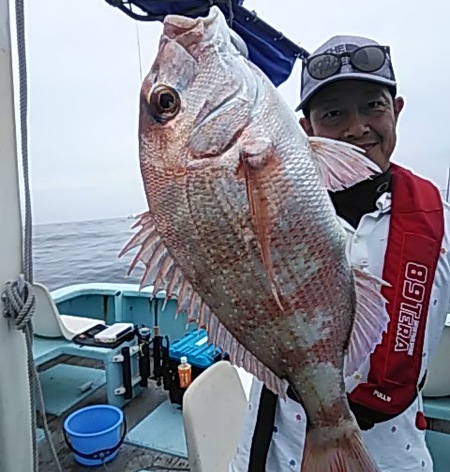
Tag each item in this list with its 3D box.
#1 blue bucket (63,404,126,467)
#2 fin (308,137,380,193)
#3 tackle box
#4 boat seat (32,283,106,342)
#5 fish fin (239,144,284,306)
[{"bbox_3d":[-0.571,0.887,2.147,0.250,0.175,0.250,-1,10,0],"label":"blue bucket"},{"bbox_3d":[0.149,-0.088,0.600,0.088,0.058,0.018,14,12,-7],"label":"fin"},{"bbox_3d":[-0.116,0.722,2.695,0.300,0.277,0.350,4,11,28],"label":"tackle box"},{"bbox_3d":[-0.943,0.403,2.726,0.420,0.340,0.400,4,11,30],"label":"boat seat"},{"bbox_3d":[0.045,-0.012,0.545,0.040,0.190,0.020,-12,9,5],"label":"fish fin"}]

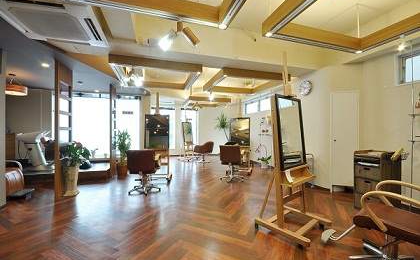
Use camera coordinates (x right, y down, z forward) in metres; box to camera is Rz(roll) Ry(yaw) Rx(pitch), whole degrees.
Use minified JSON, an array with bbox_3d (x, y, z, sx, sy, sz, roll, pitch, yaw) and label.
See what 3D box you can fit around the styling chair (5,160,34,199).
[{"bbox_3d":[-3.530,0.750,2.840,0.900,0.860,0.620,0,0,-20],"label":"styling chair"}]

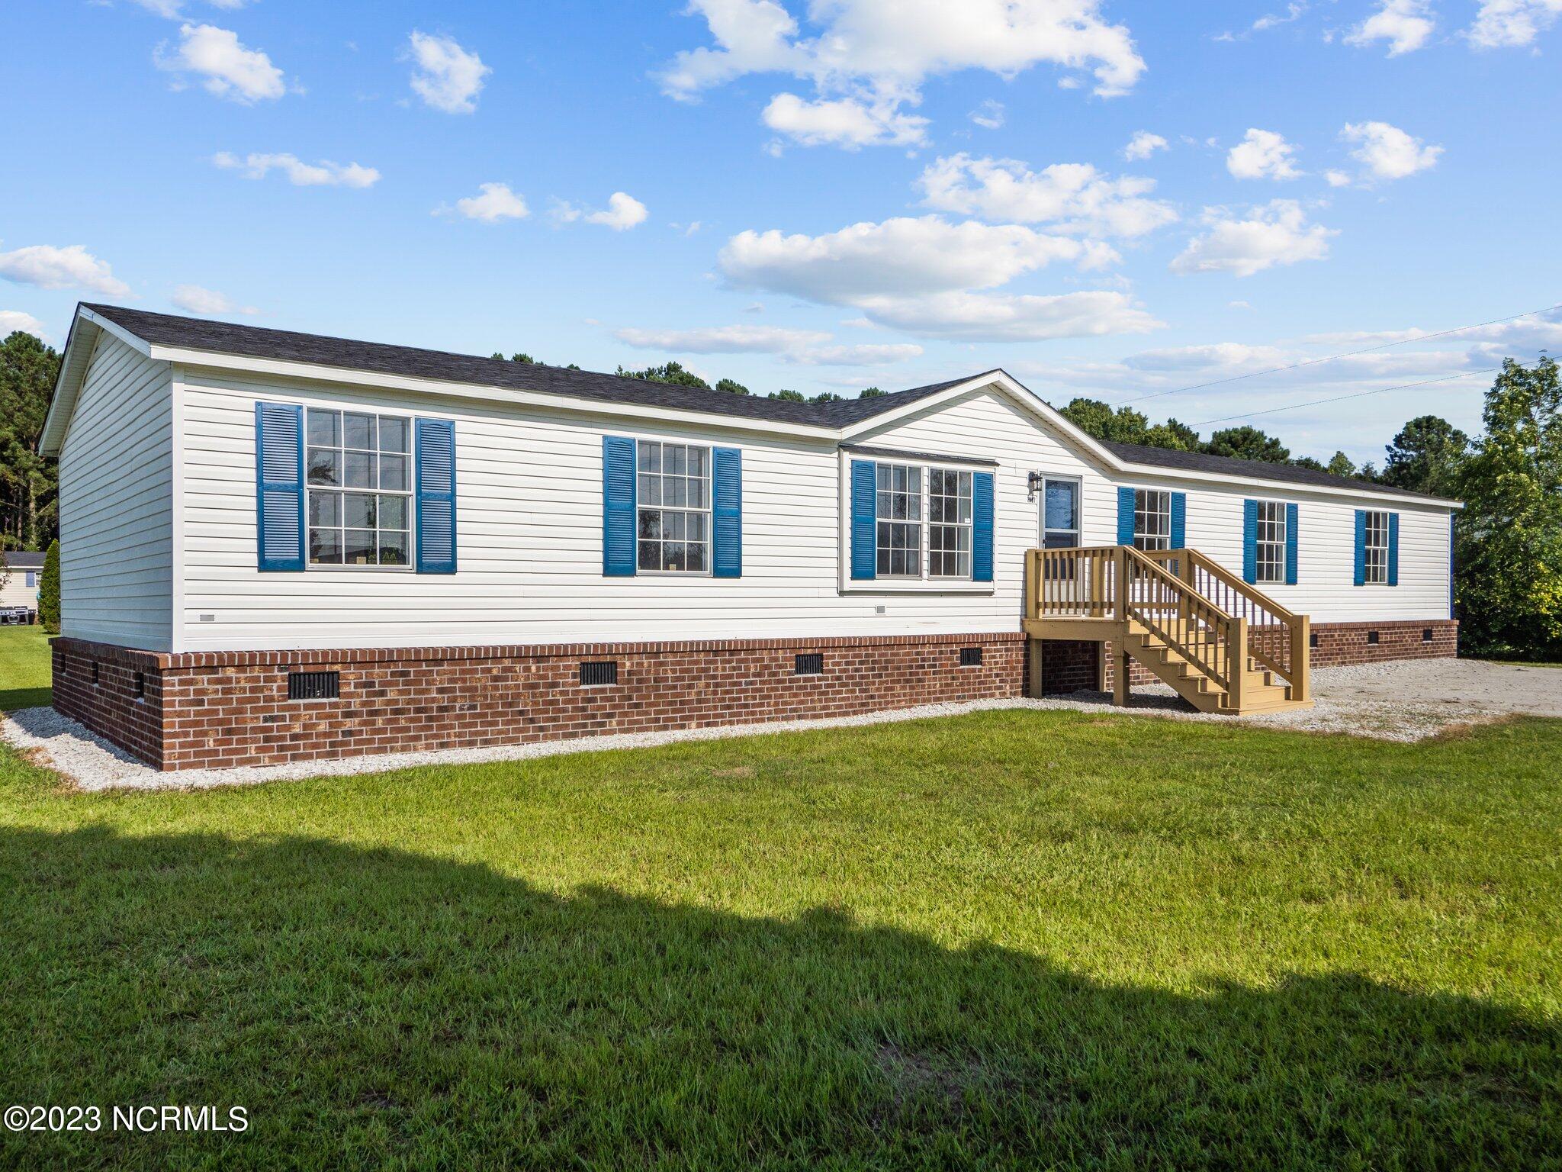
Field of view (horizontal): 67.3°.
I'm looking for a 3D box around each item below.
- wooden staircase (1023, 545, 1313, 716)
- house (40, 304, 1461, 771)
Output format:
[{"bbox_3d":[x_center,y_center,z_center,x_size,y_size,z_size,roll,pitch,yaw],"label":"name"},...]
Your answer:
[{"bbox_3d":[4.735,0.482,14.664,1.654,1.940,3.099,0,-1,-38],"label":"wooden staircase"},{"bbox_3d":[2.180,-0.619,19.075,23.479,4.358,7.400,0,-1,-38],"label":"house"}]

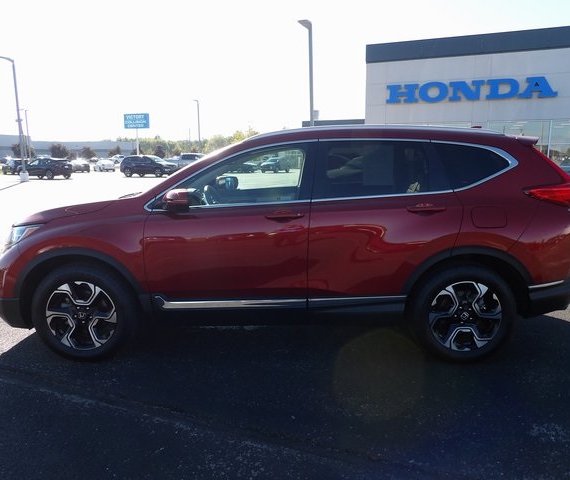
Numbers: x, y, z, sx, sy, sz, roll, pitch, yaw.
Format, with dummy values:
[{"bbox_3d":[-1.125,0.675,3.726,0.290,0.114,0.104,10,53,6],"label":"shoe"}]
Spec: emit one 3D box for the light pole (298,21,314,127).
[{"bbox_3d":[1.276,-6.622,22.139,0.550,8.050,1.450,5,11,26],"label":"light pole"}]

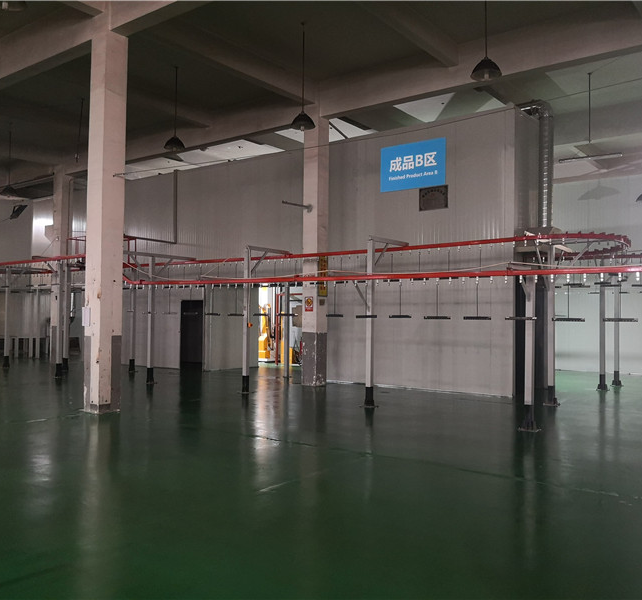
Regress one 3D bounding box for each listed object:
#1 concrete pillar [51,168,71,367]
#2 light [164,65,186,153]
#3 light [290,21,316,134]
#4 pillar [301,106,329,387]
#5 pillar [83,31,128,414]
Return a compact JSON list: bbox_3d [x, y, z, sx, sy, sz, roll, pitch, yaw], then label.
[{"bbox_3d":[-8.378,-1.086,20.200,0.400,6.080,0.400,0,-2,36],"label":"concrete pillar"},{"bbox_3d":[-3.064,-4.028,13.154,0.428,1.804,0.428,1,-1,0],"label":"light"},{"bbox_3d":[-0.331,-3.976,11.120,0.426,1.940,0.426,1,-1,0],"label":"light"},{"bbox_3d":[-0.121,-1.134,14.114,0.400,6.080,0.400,0,-2,36],"label":"pillar"},{"bbox_3d":[-3.526,-1.254,10.217,0.400,6.080,0.400,0,-2,36],"label":"pillar"}]

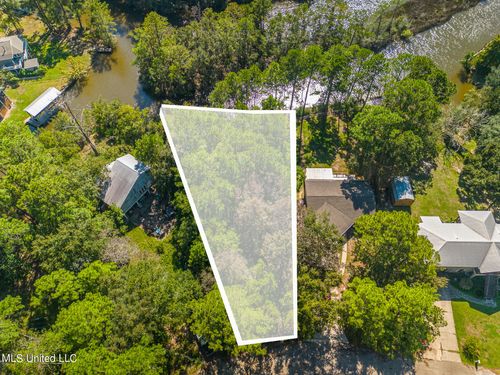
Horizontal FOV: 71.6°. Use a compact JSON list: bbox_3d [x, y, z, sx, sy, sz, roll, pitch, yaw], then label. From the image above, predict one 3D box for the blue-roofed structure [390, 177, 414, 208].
[{"bbox_3d":[30.106,0.798,68.760,3.850,3.300,5.100,2,59,1],"label":"blue-roofed structure"}]

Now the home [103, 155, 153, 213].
[{"bbox_3d":[-23.460,-0.398,66.679,5.600,8.100,8.850,31,64,17],"label":"home"}]

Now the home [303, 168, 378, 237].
[{"bbox_3d":[17.415,2.585,66.578,13.380,5.200,14.560,0,59,0],"label":"home"}]

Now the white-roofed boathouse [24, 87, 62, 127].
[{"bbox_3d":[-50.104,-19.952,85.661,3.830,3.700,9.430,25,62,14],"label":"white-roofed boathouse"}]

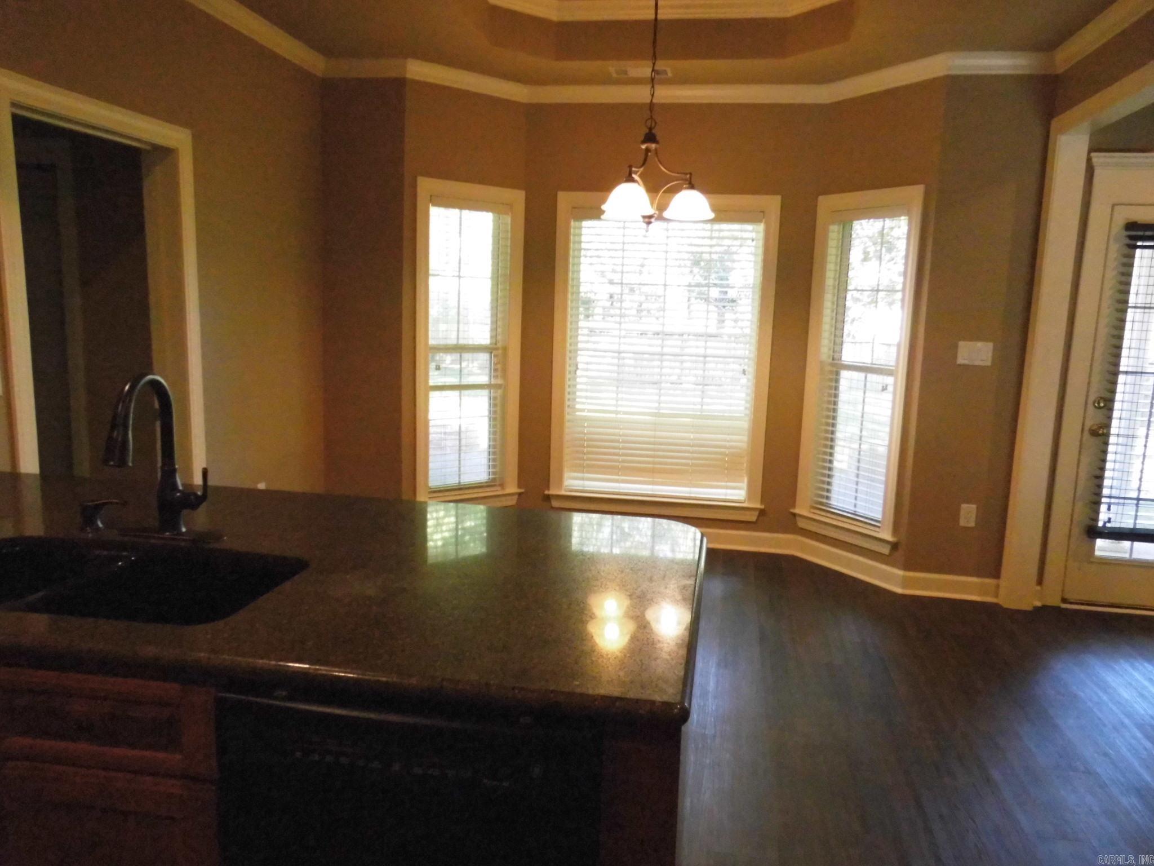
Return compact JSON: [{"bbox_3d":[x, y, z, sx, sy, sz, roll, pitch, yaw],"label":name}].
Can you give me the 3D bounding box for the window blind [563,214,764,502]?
[{"bbox_3d":[0.506,-0.461,5.086,1.141,1.742,0.060,3,9,9],"label":"window blind"}]

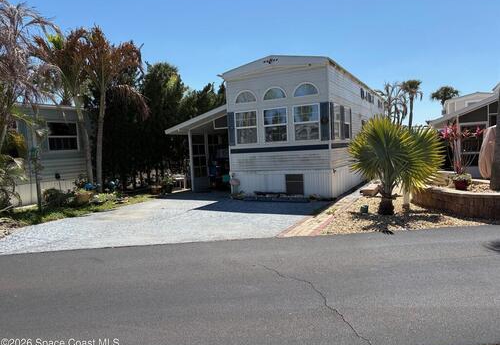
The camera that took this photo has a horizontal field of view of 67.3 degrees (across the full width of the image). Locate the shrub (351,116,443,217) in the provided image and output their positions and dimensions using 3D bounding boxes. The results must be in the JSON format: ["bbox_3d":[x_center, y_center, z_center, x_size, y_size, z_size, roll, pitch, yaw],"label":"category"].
[{"bbox_3d":[3.306,-0.192,8.448,2.100,2.200,2.000,-3,4,0],"label":"shrub"}]

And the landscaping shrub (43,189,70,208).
[{"bbox_3d":[-6.418,0.773,12.446,0.900,0.680,0.850,-3,4,0],"label":"landscaping shrub"}]

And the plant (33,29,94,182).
[{"bbox_3d":[-8.278,-2.550,16.830,2.900,6.900,2.900,-3,4,0],"label":"plant"}]

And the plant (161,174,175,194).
[{"bbox_3d":[-3.253,0.414,14.799,0.580,0.780,0.580,-3,4,0],"label":"plant"}]

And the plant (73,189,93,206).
[{"bbox_3d":[-5.600,0.797,12.547,0.660,0.540,0.620,-3,4,0],"label":"plant"}]

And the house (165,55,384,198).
[{"bbox_3d":[1.975,-1.808,17.122,6.400,4.400,10.700,-1,4,28],"label":"house"}]

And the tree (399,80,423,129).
[{"bbox_3d":[17.900,-6.241,42.083,2.700,8.400,2.700,-3,4,0],"label":"tree"}]

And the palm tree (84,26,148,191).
[{"bbox_3d":[-5.861,-2.695,16.508,2.800,7.000,2.800,-3,4,0],"label":"palm tree"}]

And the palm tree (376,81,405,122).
[{"bbox_3d":[13.537,-5.031,36.093,2.700,7.200,2.700,-3,4,0],"label":"palm tree"}]

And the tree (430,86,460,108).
[{"bbox_3d":[21.891,-5.878,42.033,3.200,7.300,3.200,-3,4,0],"label":"tree"}]

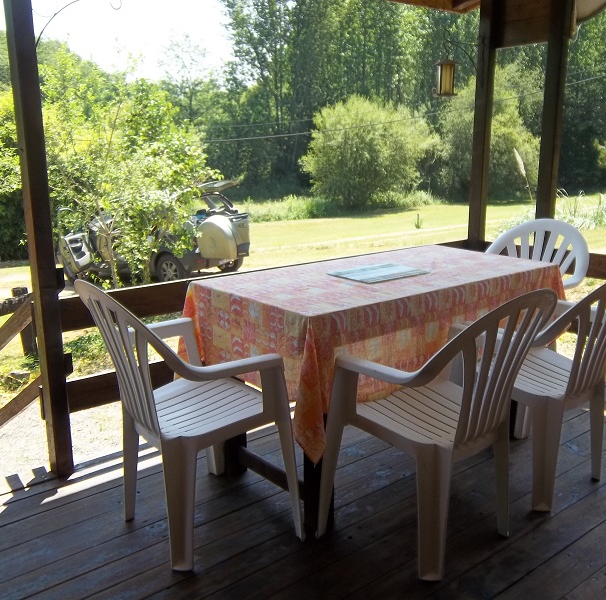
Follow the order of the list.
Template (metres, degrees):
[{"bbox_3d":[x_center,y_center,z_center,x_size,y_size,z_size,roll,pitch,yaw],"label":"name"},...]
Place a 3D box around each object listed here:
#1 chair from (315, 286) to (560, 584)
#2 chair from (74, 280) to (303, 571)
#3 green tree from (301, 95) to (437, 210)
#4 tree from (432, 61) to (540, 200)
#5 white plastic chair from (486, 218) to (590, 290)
[{"bbox_3d":[0.432,0.344,1.952,0.564,0.858,0.560,-10,17,-39],"label":"chair"},{"bbox_3d":[-0.382,0.330,2.015,0.560,0.858,0.564,-10,16,-38],"label":"chair"},{"bbox_3d":[2.754,-6.109,26.800,5.400,4.800,5.200,1,13,6],"label":"green tree"},{"bbox_3d":[8.224,-7.462,29.000,4.600,6.200,4.600,4,13,15],"label":"tree"},{"bbox_3d":[1.077,0.048,3.252,0.560,0.858,0.564,-11,17,-40],"label":"white plastic chair"}]

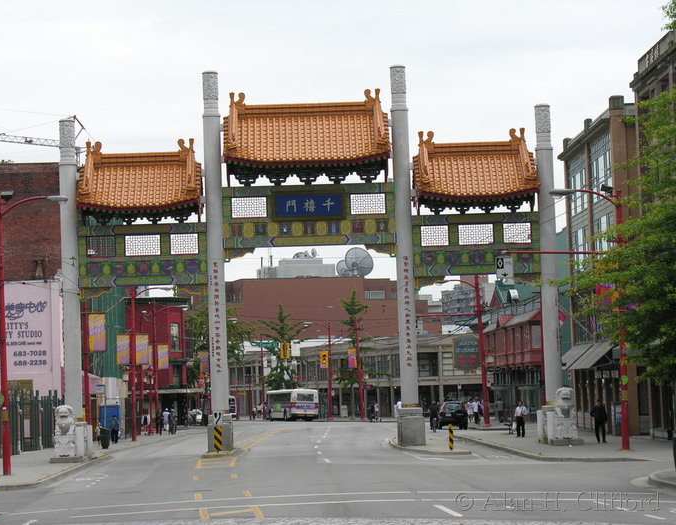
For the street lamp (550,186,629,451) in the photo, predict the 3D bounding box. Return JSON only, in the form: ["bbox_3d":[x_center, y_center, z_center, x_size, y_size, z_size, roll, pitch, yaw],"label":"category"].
[{"bbox_3d":[8.793,2.024,66.297,2.650,9.100,0.450,-2,-4,0],"label":"street lamp"}]

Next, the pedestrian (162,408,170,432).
[{"bbox_3d":[-12.794,11.713,141.555,0.520,1.680,0.380,-2,-4,0],"label":"pedestrian"}]

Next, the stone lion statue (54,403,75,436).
[{"bbox_3d":[-10.690,6.176,74.300,0.820,1.170,1.050,-2,-4,0],"label":"stone lion statue"}]

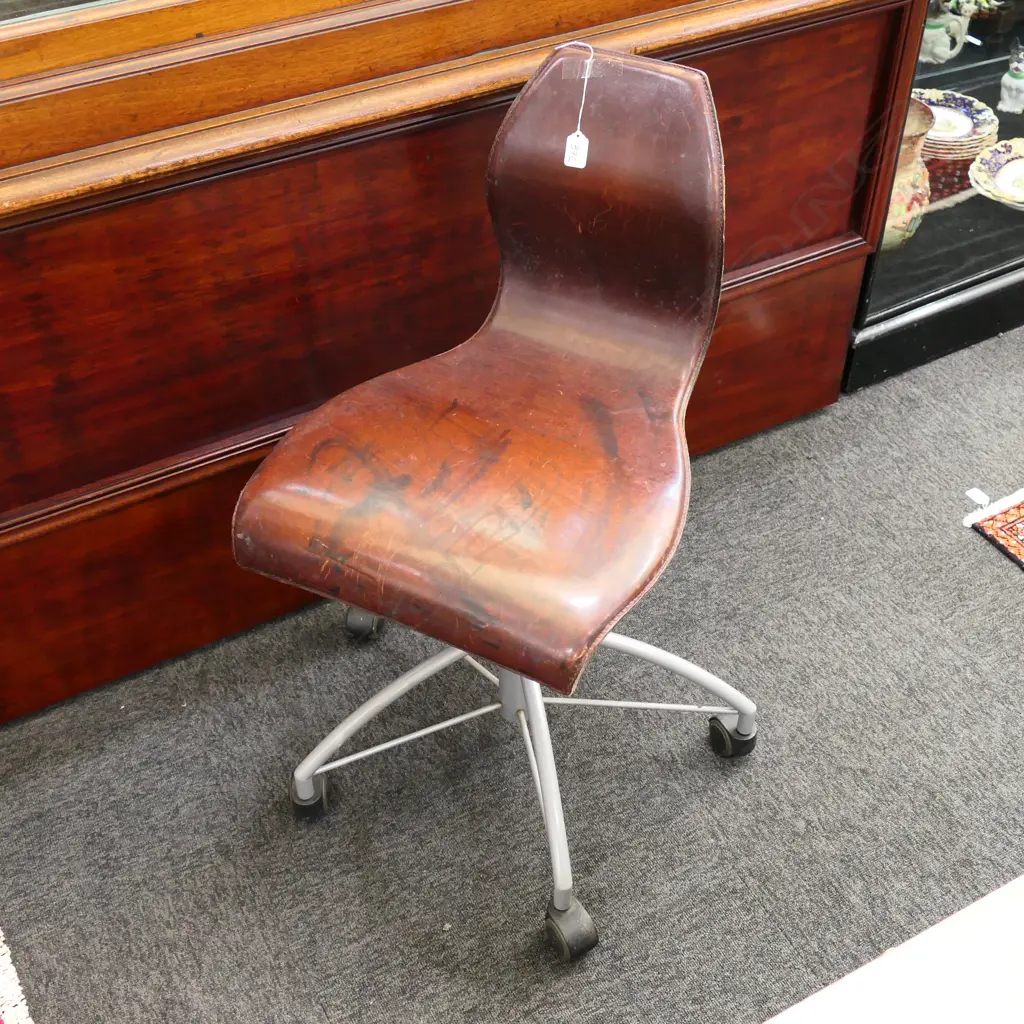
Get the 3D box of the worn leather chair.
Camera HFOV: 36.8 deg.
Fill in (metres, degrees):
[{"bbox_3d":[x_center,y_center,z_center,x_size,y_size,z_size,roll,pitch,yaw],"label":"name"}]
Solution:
[{"bbox_3d":[0.015,-0.025,1.672,0.577,0.824,0.577,19,45,19],"label":"worn leather chair"}]

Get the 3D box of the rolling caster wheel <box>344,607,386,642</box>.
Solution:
[{"bbox_3d":[-0.194,0.140,2.015,0.043,0.052,0.057,-1,43,-2],"label":"rolling caster wheel"}]

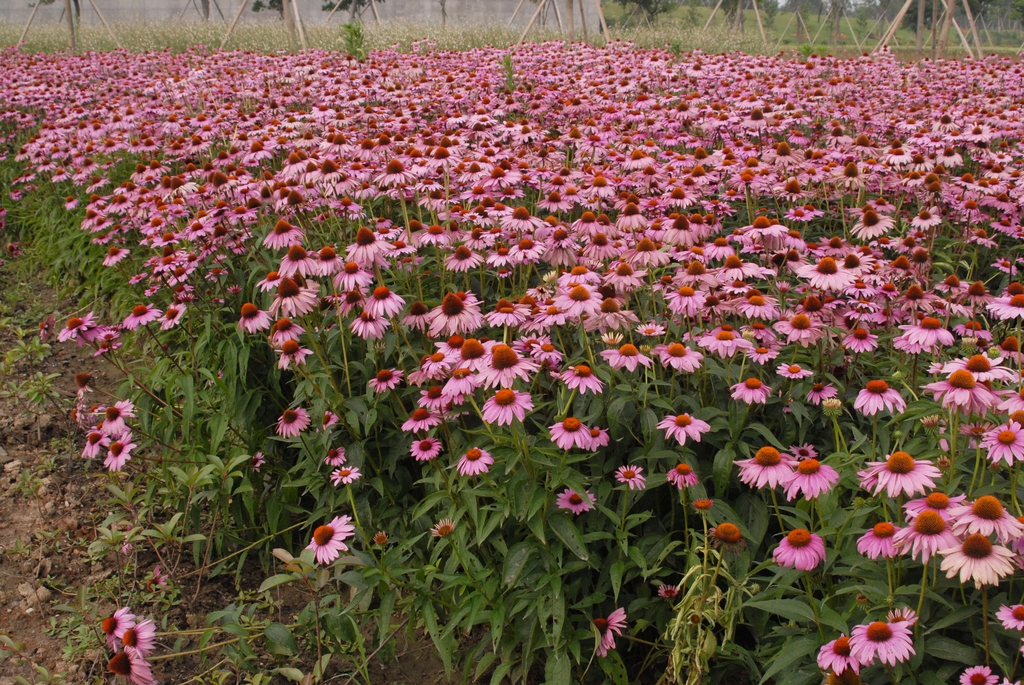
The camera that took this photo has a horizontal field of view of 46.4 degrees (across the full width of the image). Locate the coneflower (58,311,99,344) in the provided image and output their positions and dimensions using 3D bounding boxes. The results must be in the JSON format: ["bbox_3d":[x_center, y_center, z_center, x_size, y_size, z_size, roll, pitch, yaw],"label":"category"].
[{"bbox_3d":[-0.870,-0.028,2.400,0.080,0.040,0.080,-19,21,5],"label":"coneflower"}]

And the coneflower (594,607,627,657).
[{"bbox_3d":[0.135,0.417,1.750,0.038,0.080,0.080,33,0,-23],"label":"coneflower"}]

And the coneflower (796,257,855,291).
[{"bbox_3d":[0.524,-0.115,2.000,0.097,0.044,0.097,0,19,0],"label":"coneflower"}]

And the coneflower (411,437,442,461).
[{"bbox_3d":[-0.151,0.180,2.100,0.054,0.023,0.054,0,44,0],"label":"coneflower"}]

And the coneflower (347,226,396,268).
[{"bbox_3d":[-0.304,-0.205,2.550,0.102,0.072,0.100,-3,19,1],"label":"coneflower"}]

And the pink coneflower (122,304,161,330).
[{"bbox_3d":[-0.859,-0.062,2.750,0.087,0.044,0.087,-21,19,-16],"label":"pink coneflower"}]

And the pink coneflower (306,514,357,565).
[{"bbox_3d":[-0.276,0.283,1.750,0.038,0.085,0.085,38,0,-40],"label":"pink coneflower"}]

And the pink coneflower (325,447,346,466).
[{"bbox_3d":[-0.425,0.267,2.850,0.053,0.034,0.052,-14,45,4],"label":"pink coneflower"}]

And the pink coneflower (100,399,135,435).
[{"bbox_3d":[-0.914,0.168,2.750,0.080,0.047,0.078,-24,47,7],"label":"pink coneflower"}]

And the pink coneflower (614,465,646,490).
[{"bbox_3d":[0.192,0.211,1.920,0.052,0.024,0.052,0,39,0],"label":"pink coneflower"}]

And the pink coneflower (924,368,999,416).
[{"bbox_3d":[0.587,0.058,1.560,0.095,0.045,0.095,-2,22,0],"label":"pink coneflower"}]

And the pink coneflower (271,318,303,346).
[{"bbox_3d":[-0.451,-0.020,2.400,0.068,0.041,0.068,3,20,-1],"label":"pink coneflower"}]

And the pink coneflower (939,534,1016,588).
[{"bbox_3d":[0.572,0.269,1.470,0.096,0.043,0.096,0,21,0],"label":"pink coneflower"}]

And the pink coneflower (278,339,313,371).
[{"bbox_3d":[-0.468,0.022,2.550,0.077,0.053,0.077,-13,16,-10],"label":"pink coneflower"}]

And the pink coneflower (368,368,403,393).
[{"bbox_3d":[-0.254,0.076,2.400,0.068,0.034,0.068,-7,25,2],"label":"pink coneflower"}]

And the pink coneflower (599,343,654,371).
[{"bbox_3d":[0.196,0.026,2.050,0.089,0.037,0.089,0,19,0],"label":"pink coneflower"}]

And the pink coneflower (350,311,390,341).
[{"bbox_3d":[-0.272,-0.033,2.300,0.077,0.045,0.077,0,17,0],"label":"pink coneflower"}]

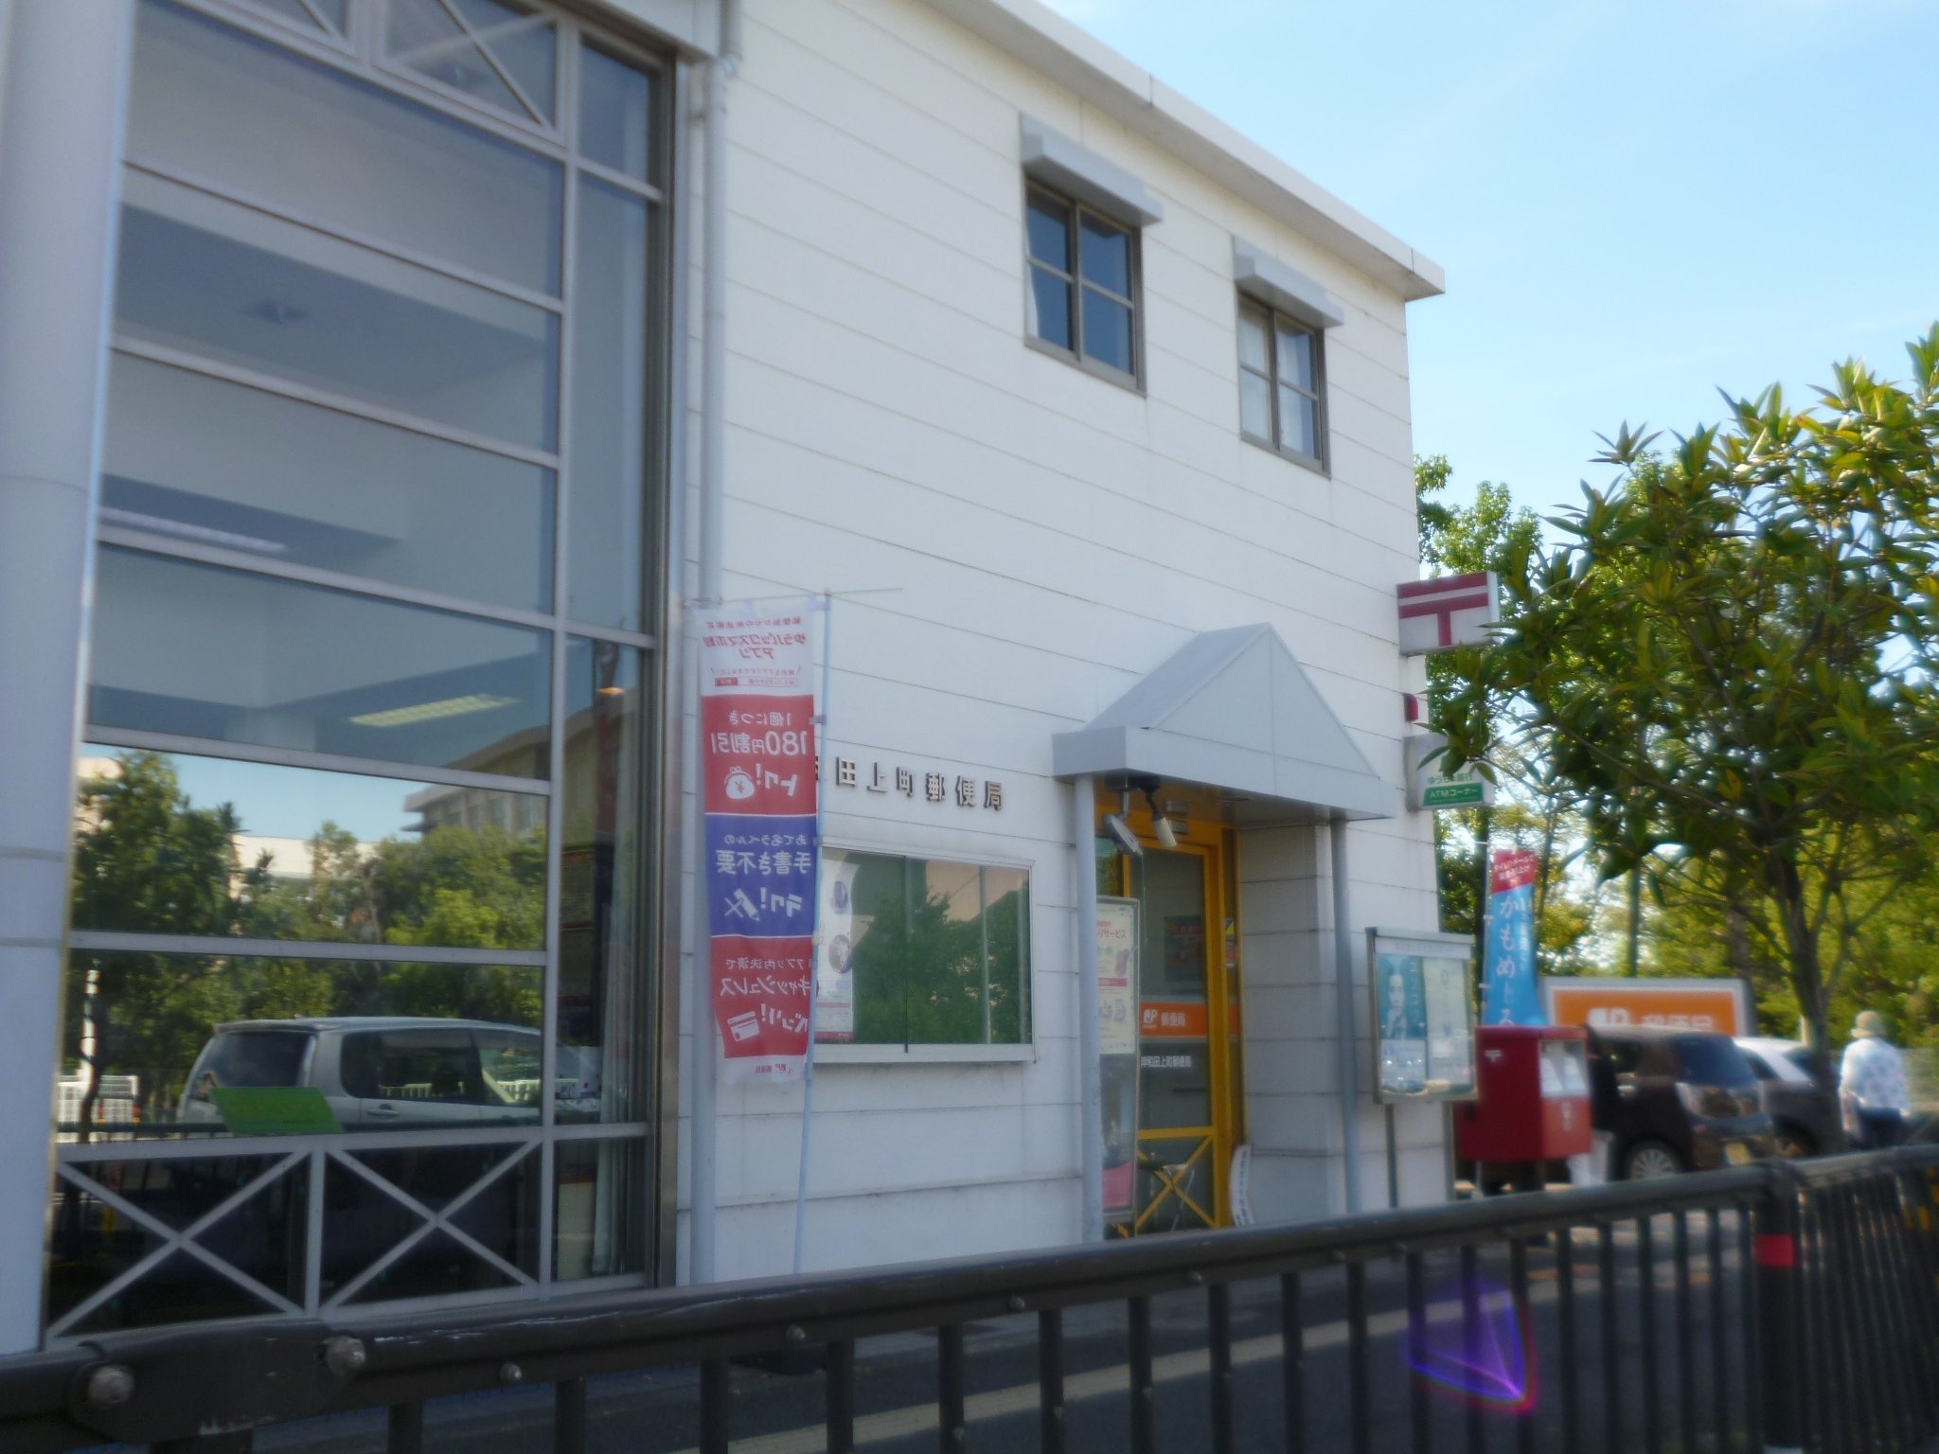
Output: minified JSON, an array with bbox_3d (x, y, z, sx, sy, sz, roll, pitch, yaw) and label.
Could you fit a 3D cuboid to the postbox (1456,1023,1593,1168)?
[{"bbox_3d":[3.516,2.320,12.758,0.549,0.829,0.752,-9,-13,38],"label":"postbox"}]

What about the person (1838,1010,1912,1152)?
[{"bbox_3d":[7.273,3.083,16.159,0.500,1.600,0.330,-2,-10,6],"label":"person"}]

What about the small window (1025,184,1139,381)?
[{"bbox_3d":[0.703,-2.760,12.660,0.100,1.136,1.210,-9,-13,38],"label":"small window"}]

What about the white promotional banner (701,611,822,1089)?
[{"bbox_3d":[-0.793,0.444,7.623,0.460,1.800,0.070,-2,-10,3],"label":"white promotional banner"}]

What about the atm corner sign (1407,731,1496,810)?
[{"bbox_3d":[3.591,0.337,15.054,0.640,0.550,0.170,-9,-13,38],"label":"atm corner sign"}]

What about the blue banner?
[{"bbox_3d":[4.073,1.814,15.000,0.480,1.750,0.100,5,-12,-30],"label":"blue banner"}]

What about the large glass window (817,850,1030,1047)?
[{"bbox_3d":[-0.289,1.166,10.500,0.100,1.013,2.030,-9,-13,38],"label":"large glass window"}]

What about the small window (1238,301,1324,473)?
[{"bbox_3d":[2.232,-2.460,14.524,0.100,1.136,1.210,-9,-13,38],"label":"small window"}]

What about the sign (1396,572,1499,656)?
[{"bbox_3d":[3.635,-0.845,15.267,0.730,0.540,0.180,-9,-13,38],"label":"sign"}]

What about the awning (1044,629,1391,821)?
[{"bbox_3d":[1.696,-0.086,12.846,0.520,1.120,3.240,-9,-13,38],"label":"awning"}]

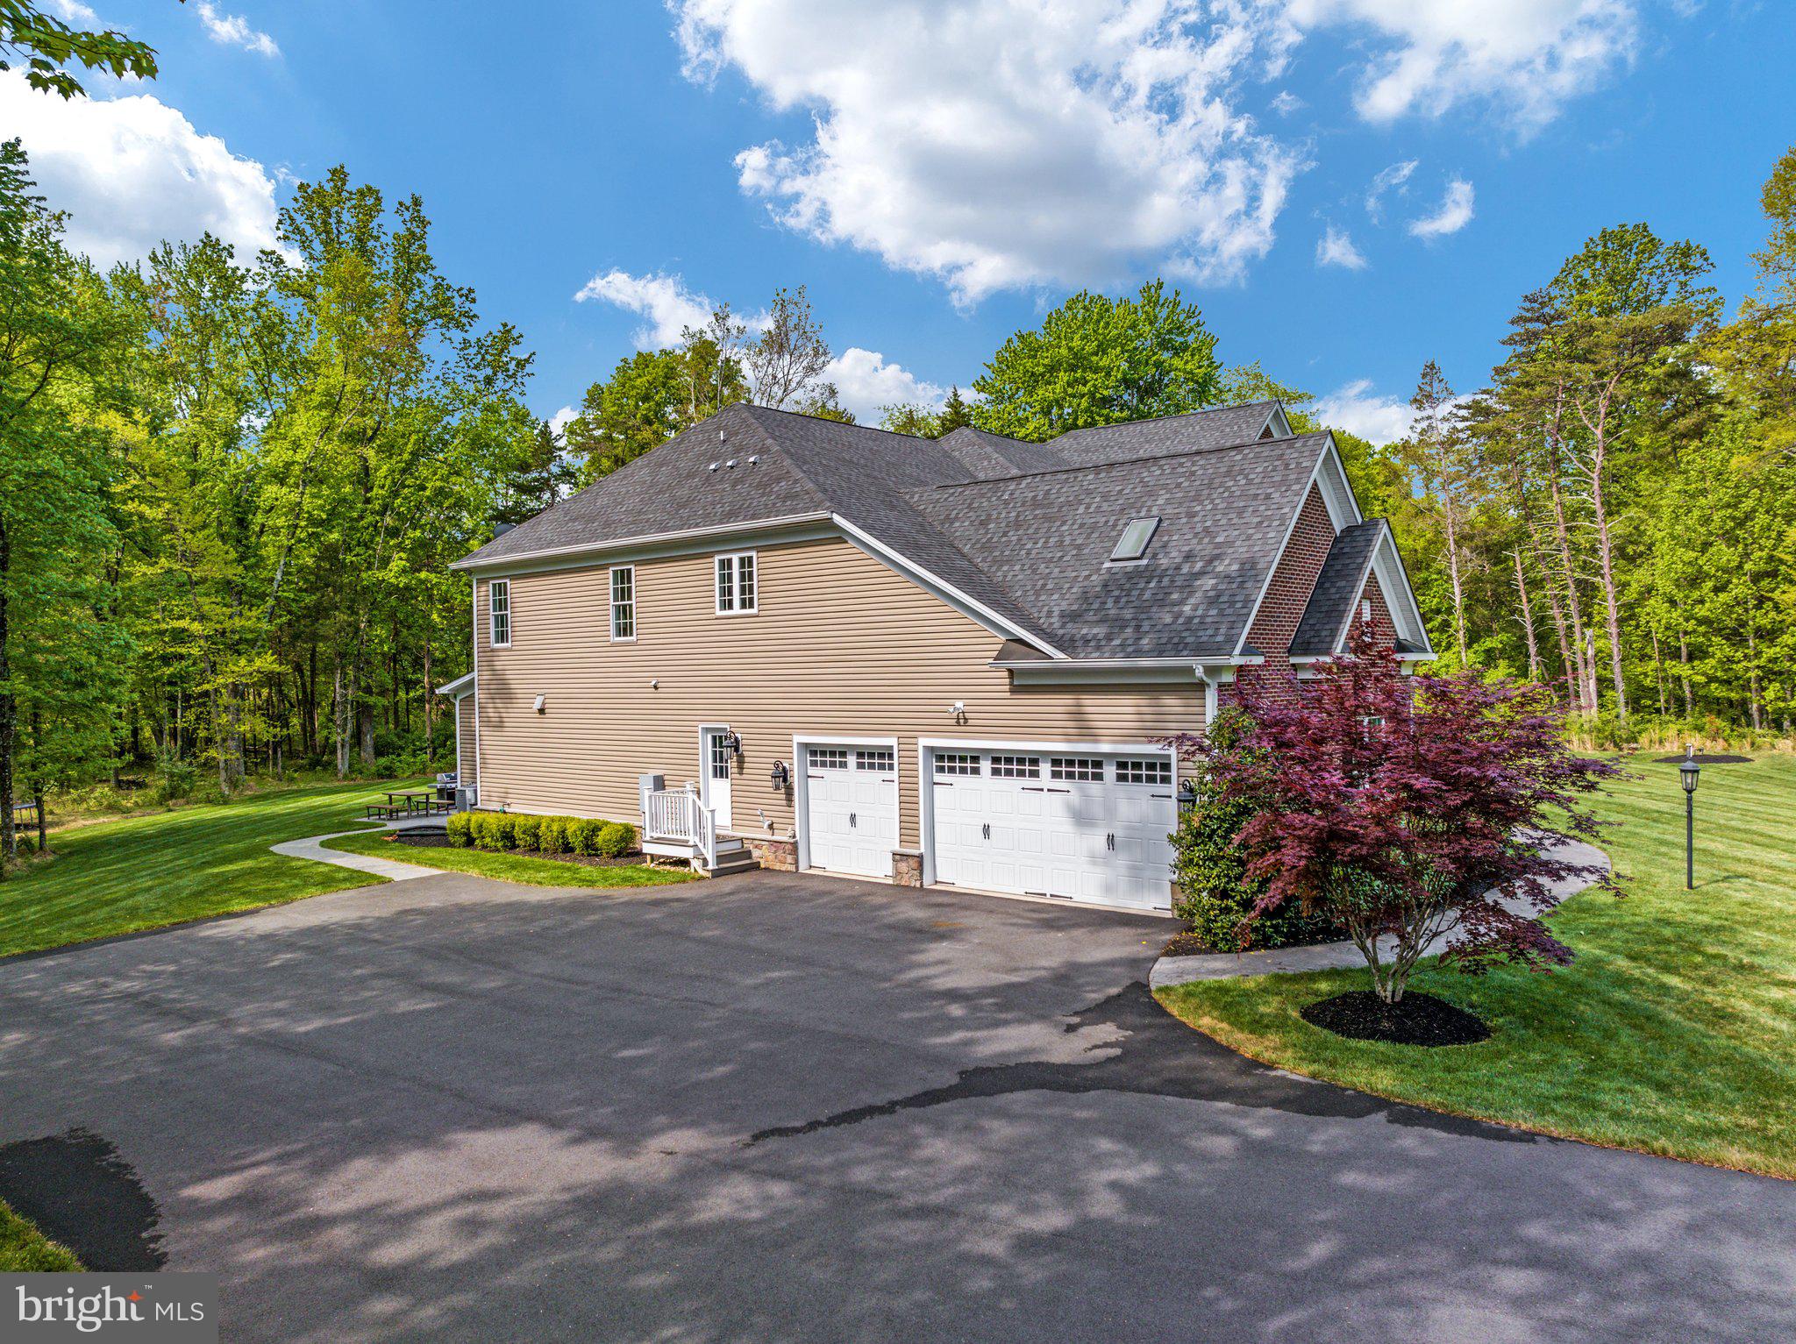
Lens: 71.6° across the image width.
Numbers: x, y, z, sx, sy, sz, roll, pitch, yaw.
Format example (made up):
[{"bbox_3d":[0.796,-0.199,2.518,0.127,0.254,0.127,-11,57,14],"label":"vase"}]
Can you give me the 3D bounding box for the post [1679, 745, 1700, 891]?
[{"bbox_3d":[12.841,2.470,20.195,0.330,2.120,0.330,-1,0,0],"label":"post"}]

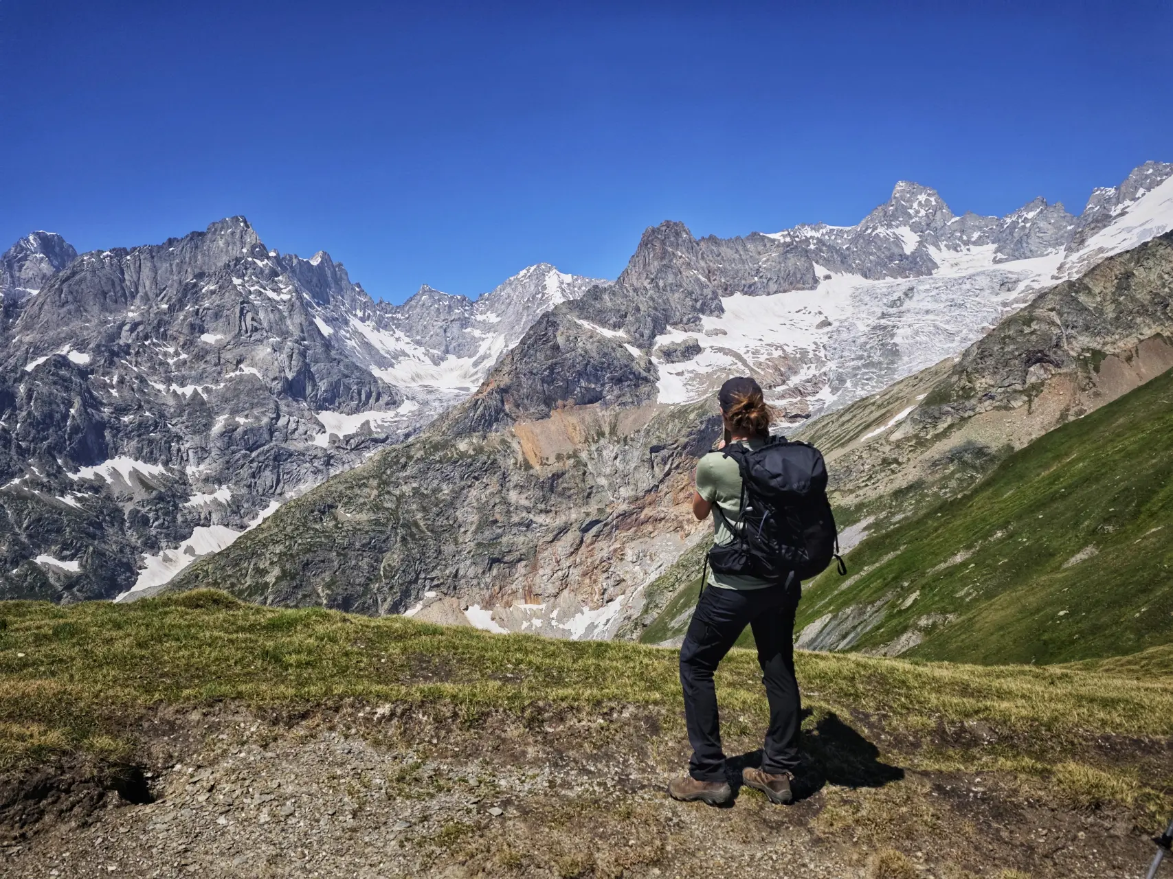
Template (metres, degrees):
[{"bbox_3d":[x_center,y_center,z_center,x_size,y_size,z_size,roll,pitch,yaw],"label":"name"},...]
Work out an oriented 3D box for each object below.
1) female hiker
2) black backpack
[{"bbox_3d":[0.602,0.587,3.110,0.490,1.680,0.460,-1,2,-33],"label":"female hiker"},{"bbox_3d":[0.722,0.267,2.950,0.360,0.560,0.370,-1,-1,-28],"label":"black backpack"}]

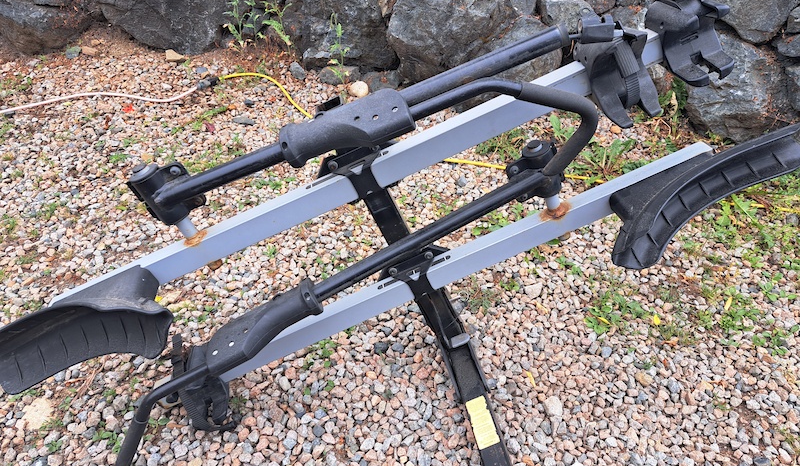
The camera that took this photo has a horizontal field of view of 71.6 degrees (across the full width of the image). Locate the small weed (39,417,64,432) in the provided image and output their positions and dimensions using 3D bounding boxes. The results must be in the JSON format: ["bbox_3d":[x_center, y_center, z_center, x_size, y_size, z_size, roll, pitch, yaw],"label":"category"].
[{"bbox_3d":[-0.660,0.362,1.051,0.045,0.015,0.026,0,39,0],"label":"small weed"}]

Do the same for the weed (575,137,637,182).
[{"bbox_3d":[0.638,-0.232,1.725,0.188,0.090,0.165,0,39,0],"label":"weed"}]

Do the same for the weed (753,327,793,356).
[{"bbox_3d":[0.803,0.232,1.197,0.079,0.033,0.068,0,39,0],"label":"weed"}]

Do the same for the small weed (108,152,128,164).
[{"bbox_3d":[-0.910,-0.245,1.794,0.062,0.023,0.050,0,39,0],"label":"small weed"}]

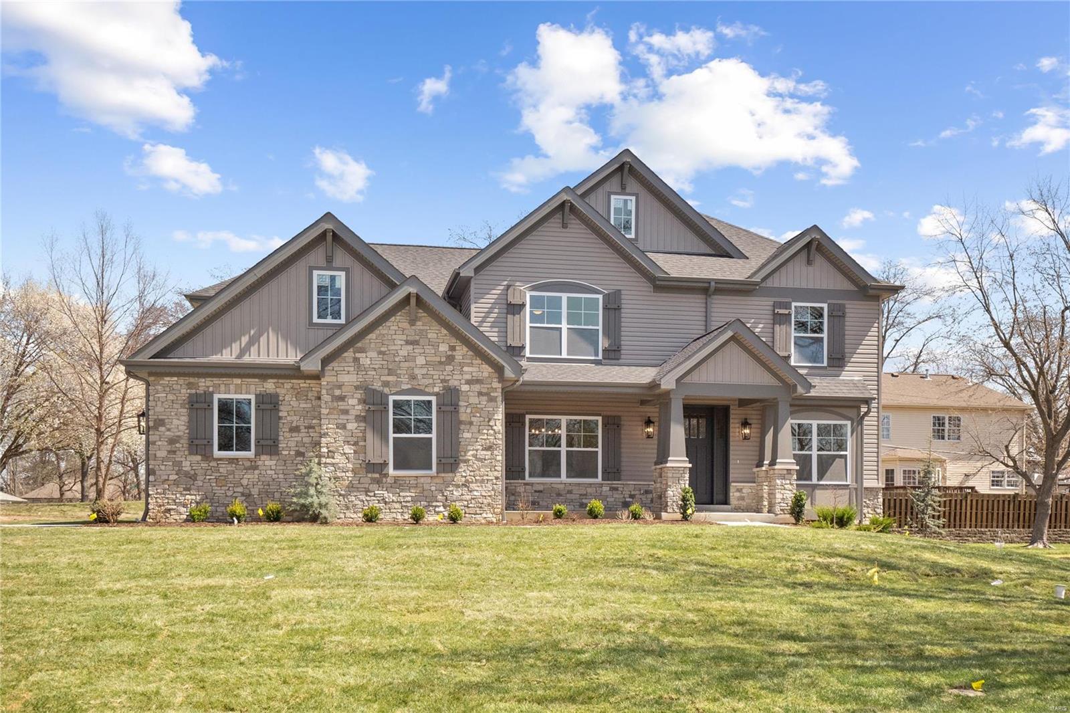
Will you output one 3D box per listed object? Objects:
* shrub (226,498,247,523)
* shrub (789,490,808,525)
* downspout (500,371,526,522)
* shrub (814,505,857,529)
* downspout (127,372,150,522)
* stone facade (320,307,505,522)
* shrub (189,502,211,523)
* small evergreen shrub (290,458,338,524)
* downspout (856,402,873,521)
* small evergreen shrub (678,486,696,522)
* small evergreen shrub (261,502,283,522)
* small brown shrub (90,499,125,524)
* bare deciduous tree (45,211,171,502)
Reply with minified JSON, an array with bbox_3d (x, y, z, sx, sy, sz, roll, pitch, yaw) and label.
[{"bbox_3d":[-5.614,2.904,20.150,0.400,0.450,0.400,0,-1,-11],"label":"shrub"},{"bbox_3d":[5.795,3.313,23.500,0.400,0.750,0.400,0,-1,-11],"label":"shrub"},{"bbox_3d":[-0.442,1.801,21.350,0.460,2.980,0.160,0,-1,-11],"label":"downspout"},{"bbox_3d":[7.109,3.794,25.300,0.950,0.530,0.850,0,-1,-11],"label":"shrub"},{"bbox_3d":[-7.948,1.814,21.500,0.450,3.050,0.250,0,-2,-10],"label":"downspout"},{"bbox_3d":[-2.529,1.205,22.338,3.830,4.470,0.330,0,-2,-10],"label":"stone facade"},{"bbox_3d":[-6.691,3.102,21.350,0.450,0.410,0.430,0,-2,-10],"label":"shrub"},{"bbox_3d":[-4.168,2.540,20.200,0.860,1.200,0.840,0,-1,-11],"label":"small evergreen shrub"},{"bbox_3d":[8.047,2.548,26.100,0.380,2.950,0.220,0,-1,-11],"label":"downspout"},{"bbox_3d":[3.409,3.285,23.900,0.380,0.790,0.370,0,-2,-10],"label":"small evergreen shrub"},{"bbox_3d":[-4.982,2.949,20.300,0.420,0.380,0.420,0,-1,-11],"label":"small evergreen shrub"},{"bbox_3d":[-8.443,3.057,21.100,0.680,0.510,0.640,0,-2,-10],"label":"small brown shrub"},{"bbox_3d":[-13.592,0.133,34.000,4.200,9.600,4.100,0,-2,-10],"label":"bare deciduous tree"}]

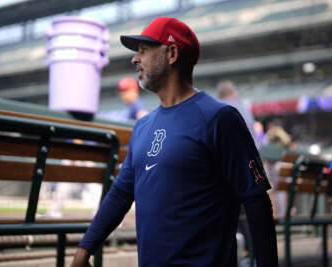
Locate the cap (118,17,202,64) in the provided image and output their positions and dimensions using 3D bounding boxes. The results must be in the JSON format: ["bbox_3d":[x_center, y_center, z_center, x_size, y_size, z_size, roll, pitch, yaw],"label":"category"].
[{"bbox_3d":[-0.017,-0.328,1.920,0.275,0.155,0.180,11,-7,-7],"label":"cap"}]

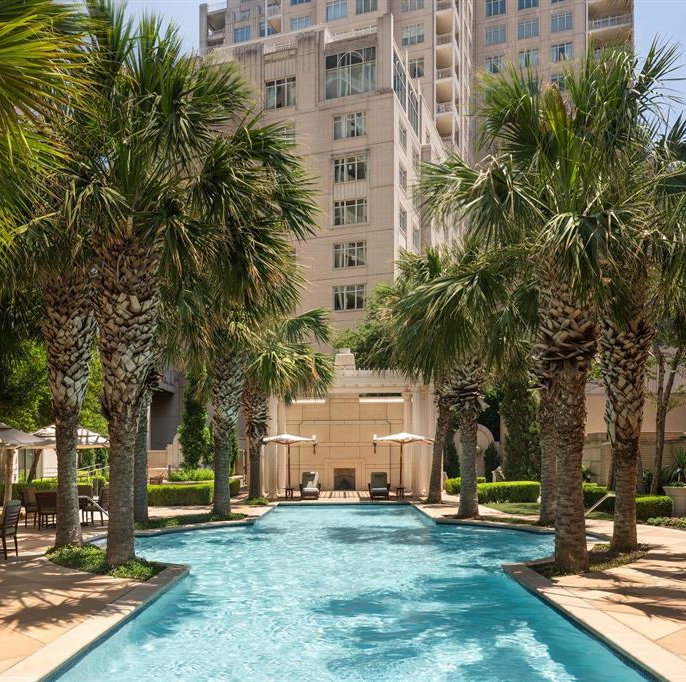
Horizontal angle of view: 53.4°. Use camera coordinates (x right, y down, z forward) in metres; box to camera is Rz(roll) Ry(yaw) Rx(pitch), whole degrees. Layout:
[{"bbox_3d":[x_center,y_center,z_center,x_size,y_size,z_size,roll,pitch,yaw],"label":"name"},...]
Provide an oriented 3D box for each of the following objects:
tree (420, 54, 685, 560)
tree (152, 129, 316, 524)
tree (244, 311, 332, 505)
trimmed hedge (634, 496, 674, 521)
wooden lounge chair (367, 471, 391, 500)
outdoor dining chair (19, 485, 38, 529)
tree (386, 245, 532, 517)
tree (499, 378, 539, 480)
[{"bbox_3d":[3.085,-0.491,10.000,4.000,7.700,4.000,0,-5,0],"label":"tree"},{"bbox_3d":[-2.936,-0.577,18.300,4.400,10.400,4.300,0,-5,0],"label":"tree"},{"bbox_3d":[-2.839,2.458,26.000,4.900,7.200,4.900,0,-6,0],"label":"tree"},{"bbox_3d":[7.976,4.358,17.700,1.300,0.580,0.900,0,-5,0],"label":"trimmed hedge"},{"bbox_3d":[1.364,5.437,25.500,0.800,1.020,1.450,0,-6,0],"label":"wooden lounge chair"},{"bbox_3d":[-6.738,3.672,15.050,0.600,0.900,0.560,-1,-7,6],"label":"outdoor dining chair"},{"bbox_3d":[3.160,1.053,18.200,4.000,7.300,4.000,0,-5,0],"label":"tree"},{"bbox_3d":[6.760,3.484,25.700,1.650,4.600,1.600,0,-7,0],"label":"tree"}]

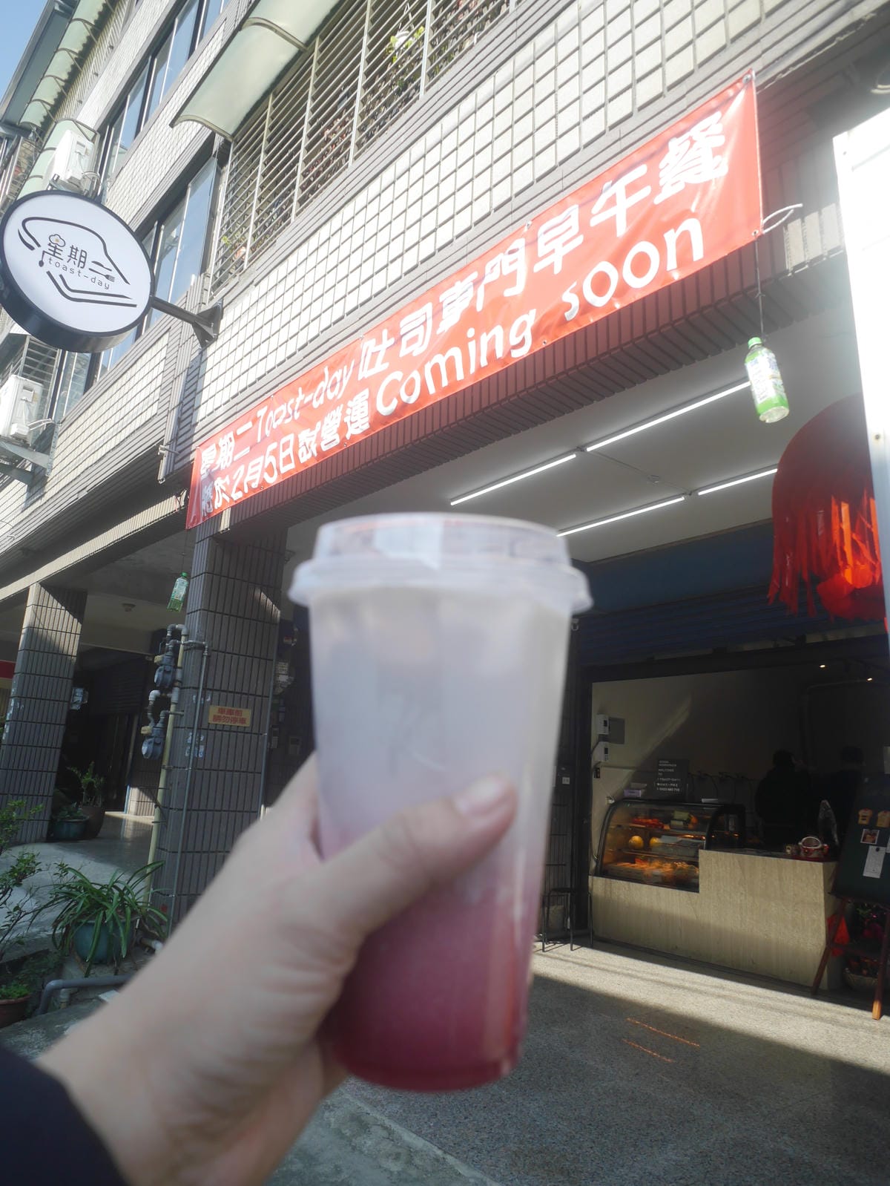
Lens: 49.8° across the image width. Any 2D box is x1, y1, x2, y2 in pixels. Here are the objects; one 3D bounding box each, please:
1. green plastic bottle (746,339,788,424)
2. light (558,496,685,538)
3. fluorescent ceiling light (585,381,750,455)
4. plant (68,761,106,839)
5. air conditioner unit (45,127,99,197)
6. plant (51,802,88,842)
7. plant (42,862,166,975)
[{"bbox_3d":[0.766,-0.520,2.300,0.074,0.207,0.074,-14,-20,21],"label":"green plastic bottle"},{"bbox_3d":[1.134,-0.505,6.395,0.040,0.045,1.216,12,-15,-32],"label":"light"},{"bbox_3d":[1.096,-0.878,4.713,0.040,0.045,1.216,12,-14,-31],"label":"fluorescent ceiling light"},{"bbox_3d":[-3.597,2.054,9.677,0.370,0.740,0.360,8,-13,-19],"label":"plant"},{"bbox_3d":[-4.201,-4.597,10.665,0.290,0.570,0.790,13,-15,-34],"label":"air conditioner unit"},{"bbox_3d":[-3.612,2.166,9.241,0.370,0.360,0.370,8,-13,-19],"label":"plant"},{"bbox_3d":[-1.812,1.695,5.101,0.640,0.480,0.600,8,-13,-17],"label":"plant"}]

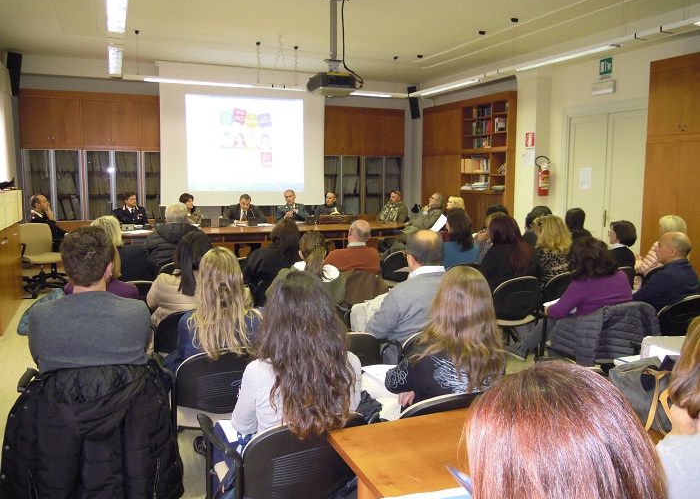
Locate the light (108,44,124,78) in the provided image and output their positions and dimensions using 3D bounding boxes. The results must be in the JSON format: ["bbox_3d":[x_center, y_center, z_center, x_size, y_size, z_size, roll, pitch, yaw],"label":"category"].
[{"bbox_3d":[-2.556,-2.079,6.198,0.150,0.090,1.820,-2,8,-23],"label":"light"}]

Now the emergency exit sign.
[{"bbox_3d":[3.388,-2.397,7.492,0.012,0.250,0.200,-3,8,-23],"label":"emergency exit sign"}]

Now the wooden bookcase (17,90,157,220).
[{"bbox_3d":[-4.010,-1.121,9.389,2.480,2.870,0.420,-2,8,-23],"label":"wooden bookcase"}]

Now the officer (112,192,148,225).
[{"bbox_3d":[-3.191,-0.207,8.414,0.560,1.280,0.780,-4,9,-30],"label":"officer"}]

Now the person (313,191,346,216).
[{"bbox_3d":[-0.359,-0.303,9.346,0.500,1.270,0.800,-1,8,-10],"label":"person"}]

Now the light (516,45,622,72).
[{"bbox_3d":[2.118,-1.997,5.808,0.140,0.090,1.510,-2,8,-23],"label":"light"}]

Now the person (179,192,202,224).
[{"bbox_3d":[-2.418,-0.236,8.742,0.500,1.259,0.780,-7,10,-42],"label":"person"}]

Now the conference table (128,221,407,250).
[{"bbox_3d":[-1.375,0.060,8.476,4.600,0.760,1.100,-3,8,-22],"label":"conference table"}]

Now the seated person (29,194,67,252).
[{"bbox_3d":[-4.243,-0.180,8.322,0.850,1.241,0.550,-3,8,-24],"label":"seated person"}]

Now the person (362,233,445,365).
[{"bbox_3d":[0.202,0.507,3.127,0.550,1.280,0.820,-4,8,-26],"label":"person"}]

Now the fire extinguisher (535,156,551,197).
[{"bbox_3d":[2.749,-1.037,8.043,0.210,0.570,0.180,-2,8,-23],"label":"fire extinguisher"}]

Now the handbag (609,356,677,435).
[{"bbox_3d":[0.940,0.453,1.770,0.280,0.220,0.150,1,8,6],"label":"handbag"}]

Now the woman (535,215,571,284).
[{"bbox_3d":[1.437,0.320,4.544,0.500,1.227,0.780,-4,8,-33],"label":"woman"}]

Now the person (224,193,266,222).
[{"bbox_3d":[-1.577,-0.223,8.819,0.650,1.250,0.820,-2,8,-17],"label":"person"}]

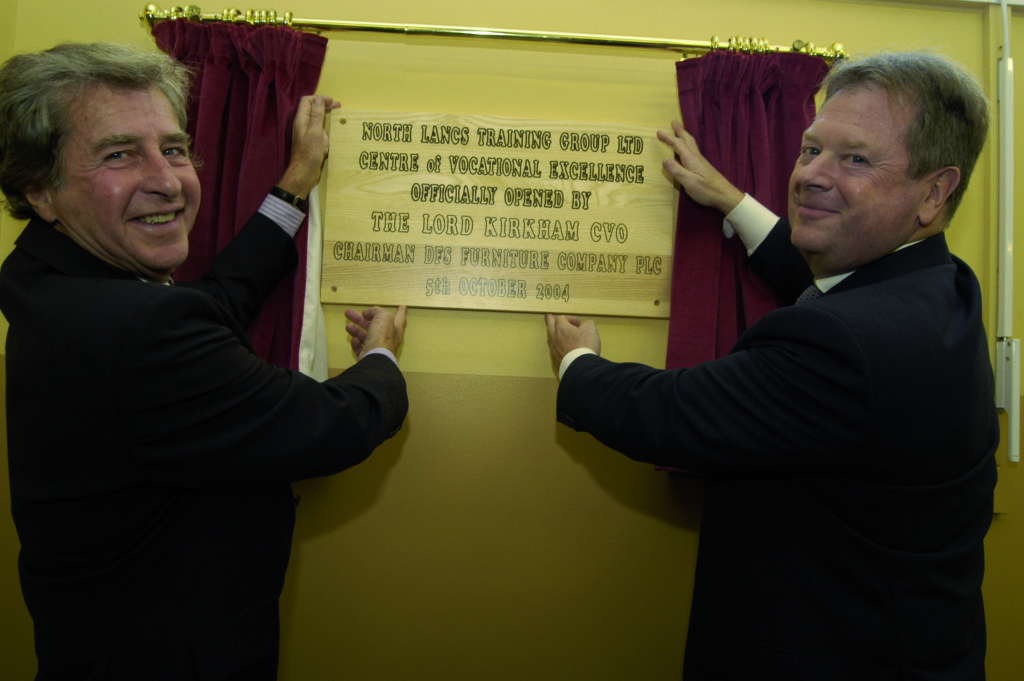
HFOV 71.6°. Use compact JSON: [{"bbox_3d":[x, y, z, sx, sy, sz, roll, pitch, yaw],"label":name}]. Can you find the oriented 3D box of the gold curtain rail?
[{"bbox_3d":[-0.022,-0.549,1.285,1.270,0.048,0.070,2,-3,-2],"label":"gold curtain rail"}]

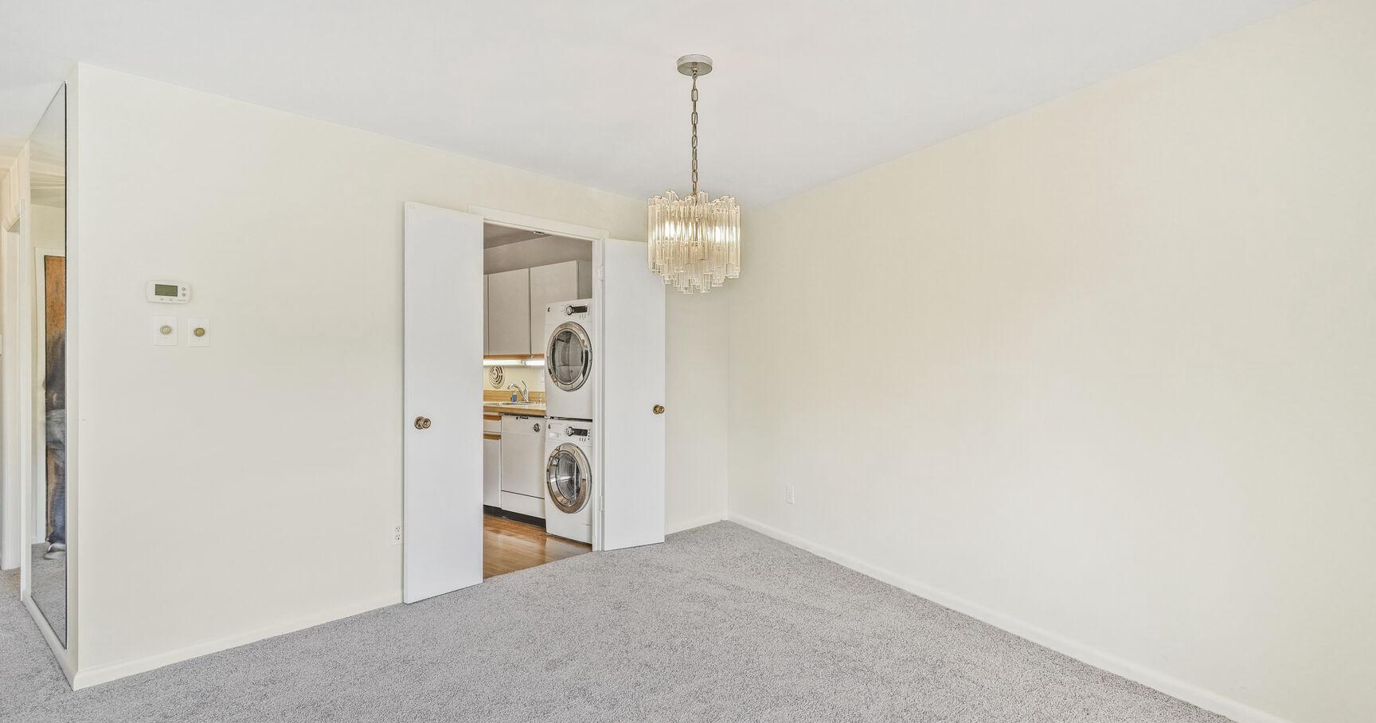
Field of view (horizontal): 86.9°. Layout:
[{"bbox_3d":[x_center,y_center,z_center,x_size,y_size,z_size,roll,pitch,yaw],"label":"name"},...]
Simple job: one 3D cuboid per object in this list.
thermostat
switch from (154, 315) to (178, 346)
[{"bbox_3d":[-2.099,-0.281,2.933,0.030,0.090,0.145,0,0,40],"label":"thermostat"},{"bbox_3d":[-2.107,-0.123,2.930,0.022,0.119,0.077,0,0,40],"label":"switch"}]

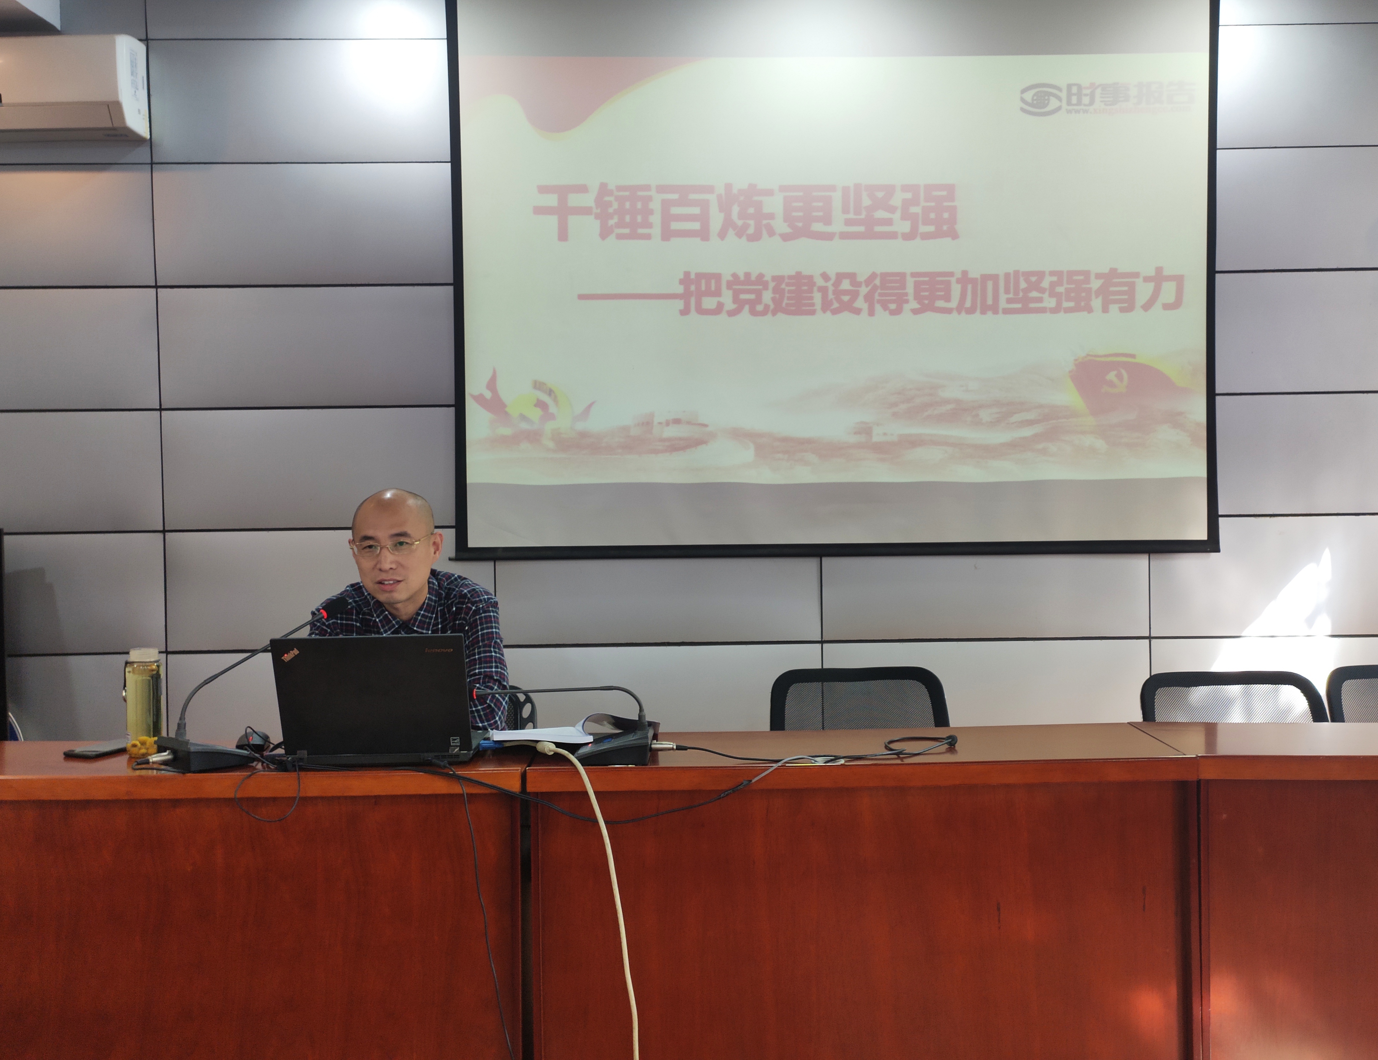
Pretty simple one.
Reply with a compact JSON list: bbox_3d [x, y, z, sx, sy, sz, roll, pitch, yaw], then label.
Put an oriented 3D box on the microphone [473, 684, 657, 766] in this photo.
[{"bbox_3d":[-0.259,0.350,1.927,0.420,0.138,0.120,0,1,15],"label":"microphone"}]

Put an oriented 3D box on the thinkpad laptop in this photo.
[{"bbox_3d":[-0.561,0.301,1.936,0.340,0.243,0.280,-1,1,1],"label":"thinkpad laptop"}]

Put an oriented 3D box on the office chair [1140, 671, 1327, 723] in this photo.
[{"bbox_3d":[1.289,0.743,2.150,0.500,0.820,0.540,-1,1,-2],"label":"office chair"}]

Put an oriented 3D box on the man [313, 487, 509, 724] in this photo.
[{"bbox_3d":[-0.620,0.541,2.280,0.490,1.267,0.700,-1,1,-2],"label":"man"}]

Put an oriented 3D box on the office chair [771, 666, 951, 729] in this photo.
[{"bbox_3d":[0.442,0.751,2.281,0.500,0.821,0.540,-1,1,-4],"label":"office chair"}]

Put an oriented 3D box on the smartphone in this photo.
[{"bbox_3d":[-1.117,0.425,1.984,0.076,0.009,0.150,0,1,26],"label":"smartphone"}]

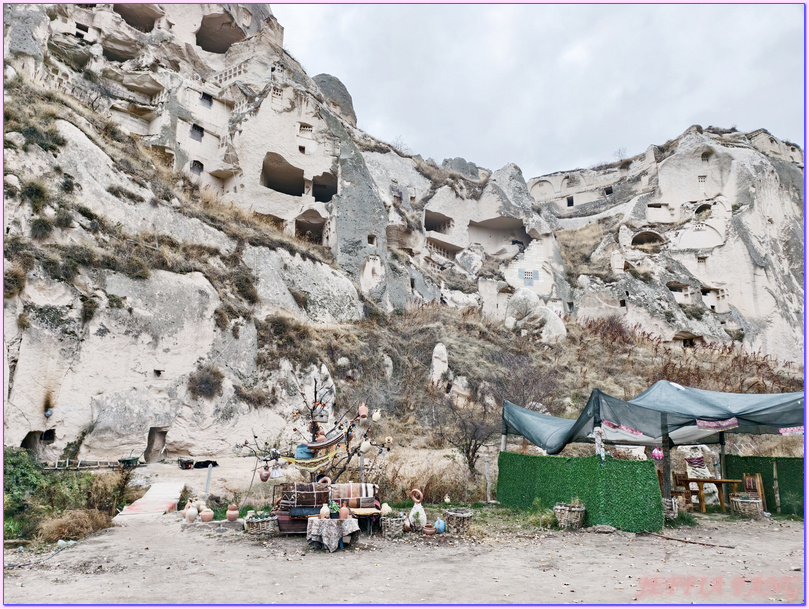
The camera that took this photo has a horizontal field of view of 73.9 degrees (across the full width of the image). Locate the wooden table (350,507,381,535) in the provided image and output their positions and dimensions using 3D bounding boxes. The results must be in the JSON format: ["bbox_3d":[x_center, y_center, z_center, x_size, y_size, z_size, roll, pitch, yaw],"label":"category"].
[{"bbox_3d":[-0.670,3.721,9.250,0.530,0.430,0.450,0,-12,0],"label":"wooden table"}]

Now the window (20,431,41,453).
[{"bbox_3d":[-17.025,6.237,24.500,0.850,1.000,0.400,6,-14,-26],"label":"window"}]

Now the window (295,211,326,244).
[{"bbox_3d":[-7.900,-6.471,45.232,2.500,2.550,0.700,4,-15,-14],"label":"window"}]

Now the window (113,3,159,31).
[{"bbox_3d":[-26.490,-28.361,53.000,4.000,2.800,1.500,4,-13,-17],"label":"window"}]

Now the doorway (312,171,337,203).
[{"bbox_3d":[-6.986,-10.305,47.000,2.000,2.600,1.000,4,-13,-17],"label":"doorway"}]

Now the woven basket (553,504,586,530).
[{"bbox_3d":[3.149,4.022,10.262,0.560,0.430,0.540,-4,-15,16],"label":"woven basket"}]

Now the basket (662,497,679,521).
[{"bbox_3d":[5.711,4.410,11.736,0.450,0.400,0.450,-6,-16,24],"label":"basket"}]

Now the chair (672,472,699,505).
[{"bbox_3d":[6.329,4.170,12.100,0.500,0.880,0.460,-1,-12,6],"label":"chair"}]

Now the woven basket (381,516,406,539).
[{"bbox_3d":[-0.208,3.858,9.389,0.400,0.320,0.380,0,-14,-1],"label":"woven basket"}]

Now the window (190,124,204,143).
[{"bbox_3d":[-18.219,-15.050,47.369,0.350,1.300,1.080,-12,-18,39],"label":"window"}]

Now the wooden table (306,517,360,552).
[{"bbox_3d":[-1.116,3.570,8.514,0.720,0.450,0.550,1,-14,-3],"label":"wooden table"}]

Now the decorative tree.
[{"bbox_3d":[-1.744,2.691,10.200,2.750,2.450,2.000,0,-12,0],"label":"decorative tree"}]

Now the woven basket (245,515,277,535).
[{"bbox_3d":[-2.431,3.757,9.150,0.500,0.320,0.400,0,-12,0],"label":"woven basket"}]

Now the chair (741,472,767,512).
[{"bbox_3d":[7.788,4.284,12.278,0.480,0.910,0.460,2,-14,-9],"label":"chair"}]

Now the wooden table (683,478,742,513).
[{"bbox_3d":[6.810,4.223,11.900,1.200,0.750,0.680,-2,-12,9],"label":"wooden table"}]

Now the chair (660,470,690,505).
[{"bbox_3d":[5.880,4.054,11.700,0.500,0.880,0.460,-1,-12,6],"label":"chair"}]

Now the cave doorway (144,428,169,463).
[{"bbox_3d":[-11.981,6.763,26.000,1.000,1.650,0.500,4,-13,-17],"label":"cave doorway"}]

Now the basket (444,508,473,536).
[{"bbox_3d":[0.972,3.883,9.651,0.460,0.400,0.460,-1,-14,5],"label":"basket"}]

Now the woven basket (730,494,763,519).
[{"bbox_3d":[7.475,4.444,11.809,0.560,0.370,0.520,-8,-16,30],"label":"woven basket"}]

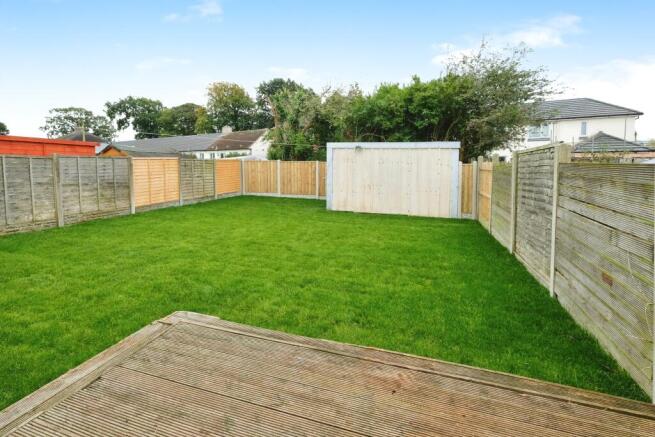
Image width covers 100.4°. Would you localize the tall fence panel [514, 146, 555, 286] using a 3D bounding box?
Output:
[{"bbox_3d":[3.527,-0.138,4.720,0.070,1.950,1.800,3,8,20],"label":"tall fence panel"}]

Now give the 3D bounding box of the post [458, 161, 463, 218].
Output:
[{"bbox_3d":[4.379,-0.915,8.989,0.100,1.840,0.100,4,12,15],"label":"post"}]

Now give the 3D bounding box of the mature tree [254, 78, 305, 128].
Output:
[{"bbox_3d":[-6.681,-12.806,38.000,7.000,12.200,6.800,-1,8,-10],"label":"mature tree"}]

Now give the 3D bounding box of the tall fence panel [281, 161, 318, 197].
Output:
[{"bbox_3d":[-1.344,-1.895,13.100,1.920,1.720,0.080,4,8,27],"label":"tall fence panel"}]

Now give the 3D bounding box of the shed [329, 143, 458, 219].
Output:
[{"bbox_3d":[2.163,-1.354,9.600,4.550,2.450,0.150,3,8,19],"label":"shed"}]

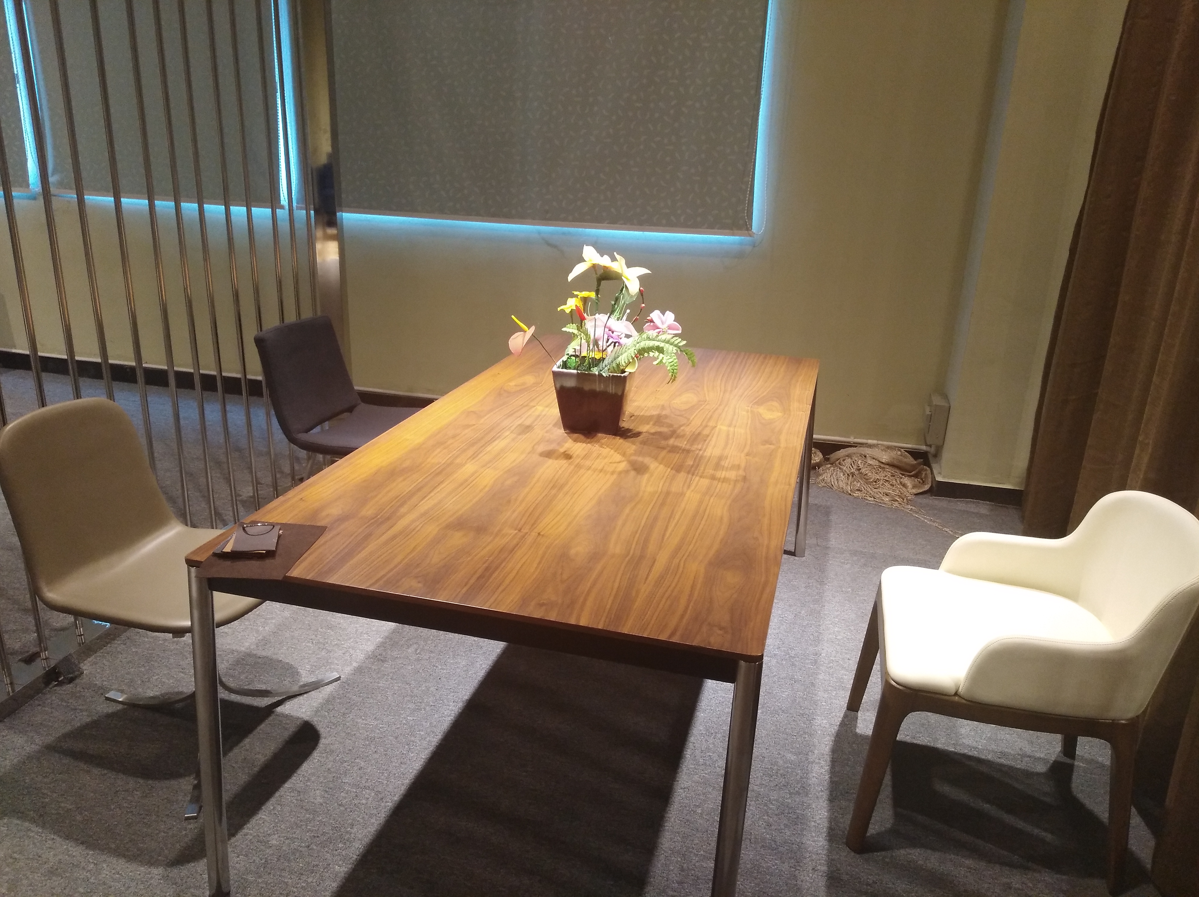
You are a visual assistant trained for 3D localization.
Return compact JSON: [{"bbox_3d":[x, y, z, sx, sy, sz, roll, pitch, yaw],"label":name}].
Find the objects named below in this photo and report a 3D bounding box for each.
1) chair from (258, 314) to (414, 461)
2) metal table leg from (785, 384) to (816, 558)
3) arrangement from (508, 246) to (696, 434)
[{"bbox_3d":[-0.862,-0.038,3.267,0.570,0.790,0.490,9,20,18],"label":"chair"},{"bbox_3d":[0.753,0.063,3.272,0.045,0.715,0.045,7,20,14],"label":"metal table leg"},{"bbox_3d":[0.006,-0.278,2.297,0.480,0.460,0.300,3,19,2],"label":"arrangement"}]

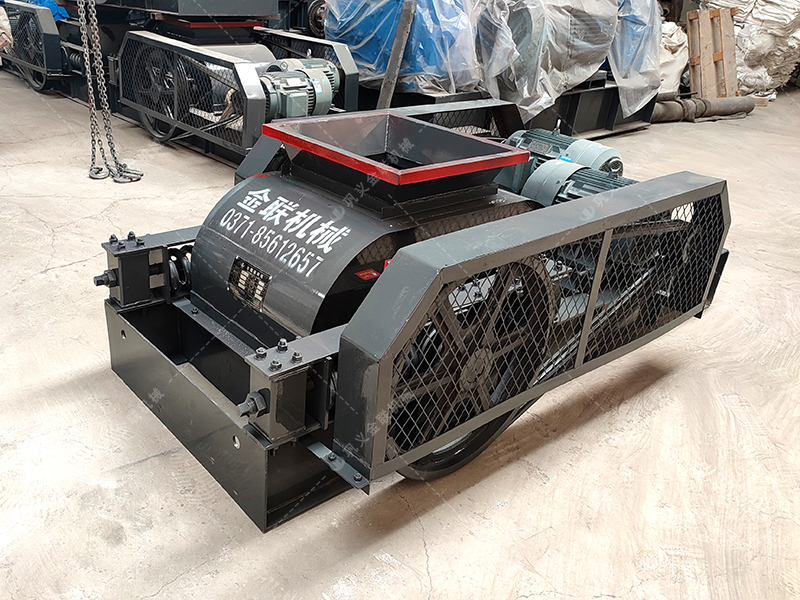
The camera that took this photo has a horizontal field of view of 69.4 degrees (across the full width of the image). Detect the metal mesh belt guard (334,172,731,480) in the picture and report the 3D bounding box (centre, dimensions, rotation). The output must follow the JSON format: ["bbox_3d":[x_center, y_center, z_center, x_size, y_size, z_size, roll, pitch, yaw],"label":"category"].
[{"bbox_3d":[0.444,-0.027,1.477,1.380,0.425,0.125,-18,33,-37],"label":"metal mesh belt guard"}]

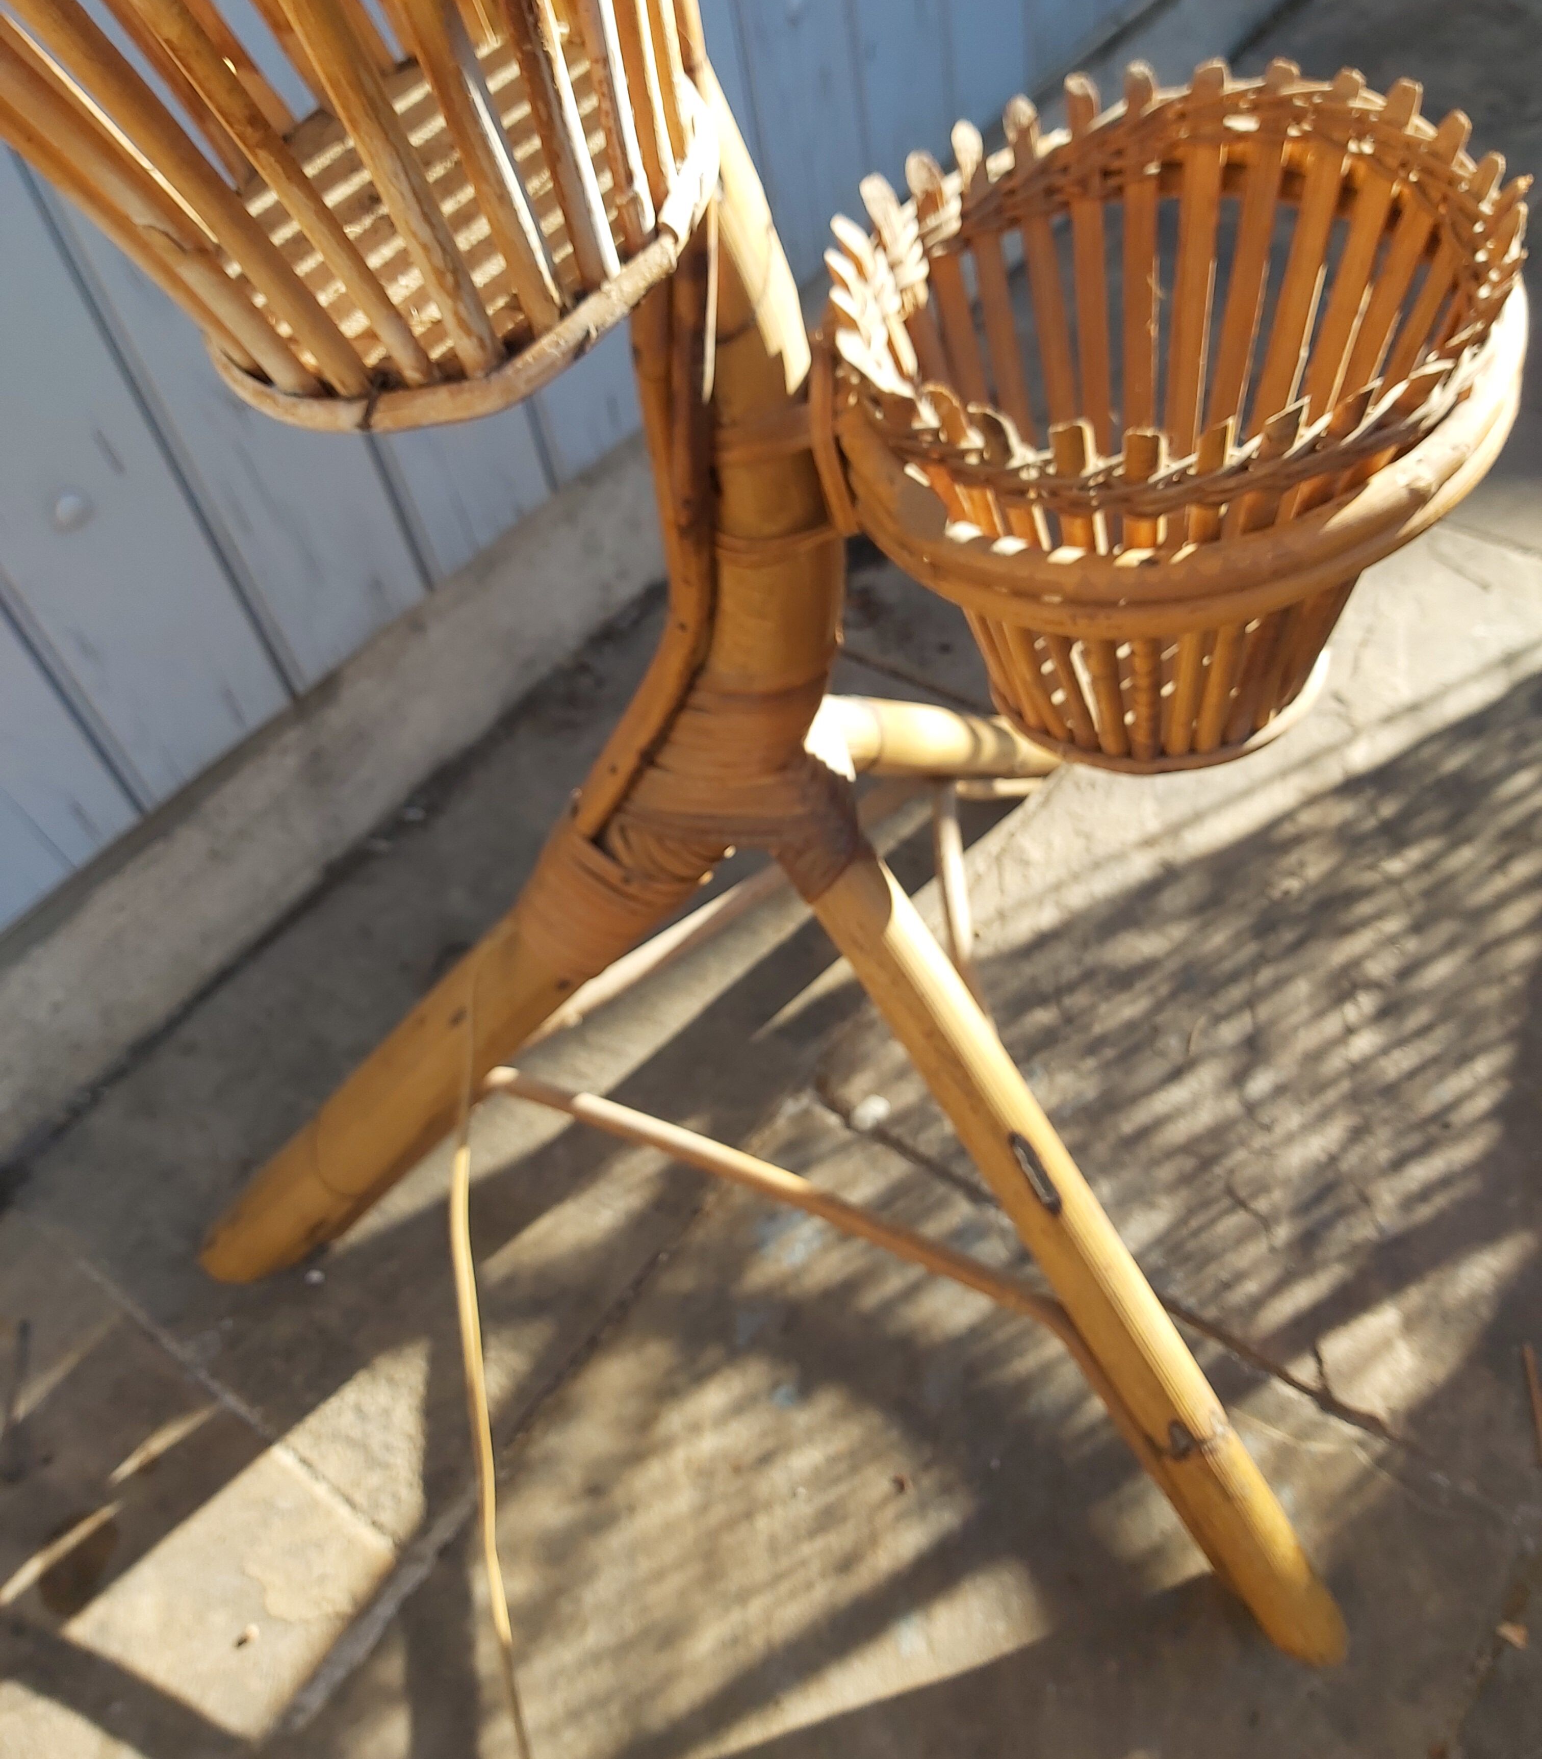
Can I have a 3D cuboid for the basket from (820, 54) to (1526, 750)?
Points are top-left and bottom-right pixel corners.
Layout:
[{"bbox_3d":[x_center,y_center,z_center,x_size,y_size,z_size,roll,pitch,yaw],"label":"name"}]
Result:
[{"bbox_3d":[0.144,-0.157,0.578,0.229,0.188,0.229,-13,49,0],"label":"basket"}]

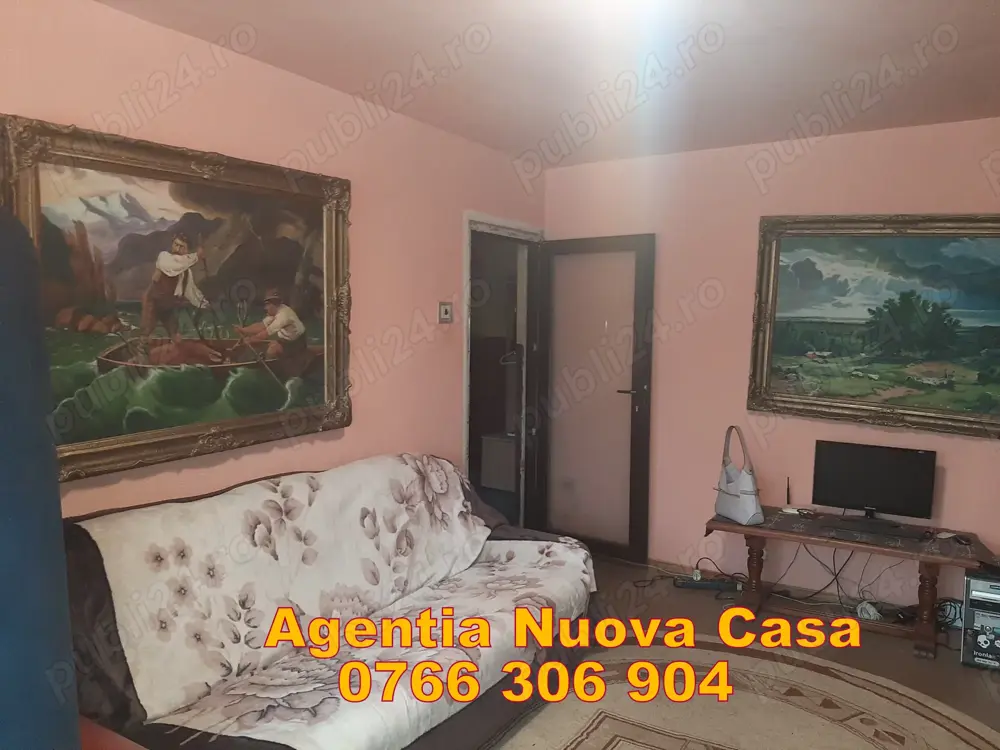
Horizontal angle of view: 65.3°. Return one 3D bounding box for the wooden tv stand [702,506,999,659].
[{"bbox_3d":[1.729,1.027,3.953,1.220,0.500,0.585,3,4,32],"label":"wooden tv stand"}]

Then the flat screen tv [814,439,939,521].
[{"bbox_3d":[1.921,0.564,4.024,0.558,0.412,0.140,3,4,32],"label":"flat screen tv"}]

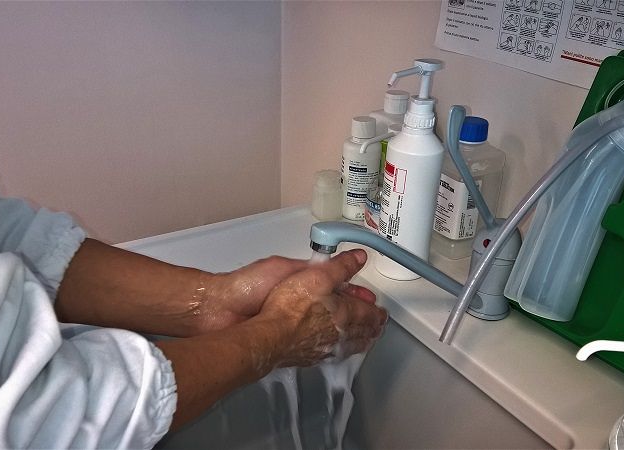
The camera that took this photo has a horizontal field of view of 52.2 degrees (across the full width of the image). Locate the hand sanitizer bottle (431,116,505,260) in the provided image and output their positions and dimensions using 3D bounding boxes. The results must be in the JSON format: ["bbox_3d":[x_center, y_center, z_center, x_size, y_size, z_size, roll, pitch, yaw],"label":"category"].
[{"bbox_3d":[0.207,-0.051,0.849,0.061,0.182,0.061,-14,30,-30],"label":"hand sanitizer bottle"}]

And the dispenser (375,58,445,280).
[{"bbox_3d":[0.109,-0.062,0.767,0.093,0.267,0.067,-16,31,-32],"label":"dispenser"}]

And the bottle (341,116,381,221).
[{"bbox_3d":[0.074,-0.084,0.950,0.056,0.148,0.056,2,26,-1],"label":"bottle"}]

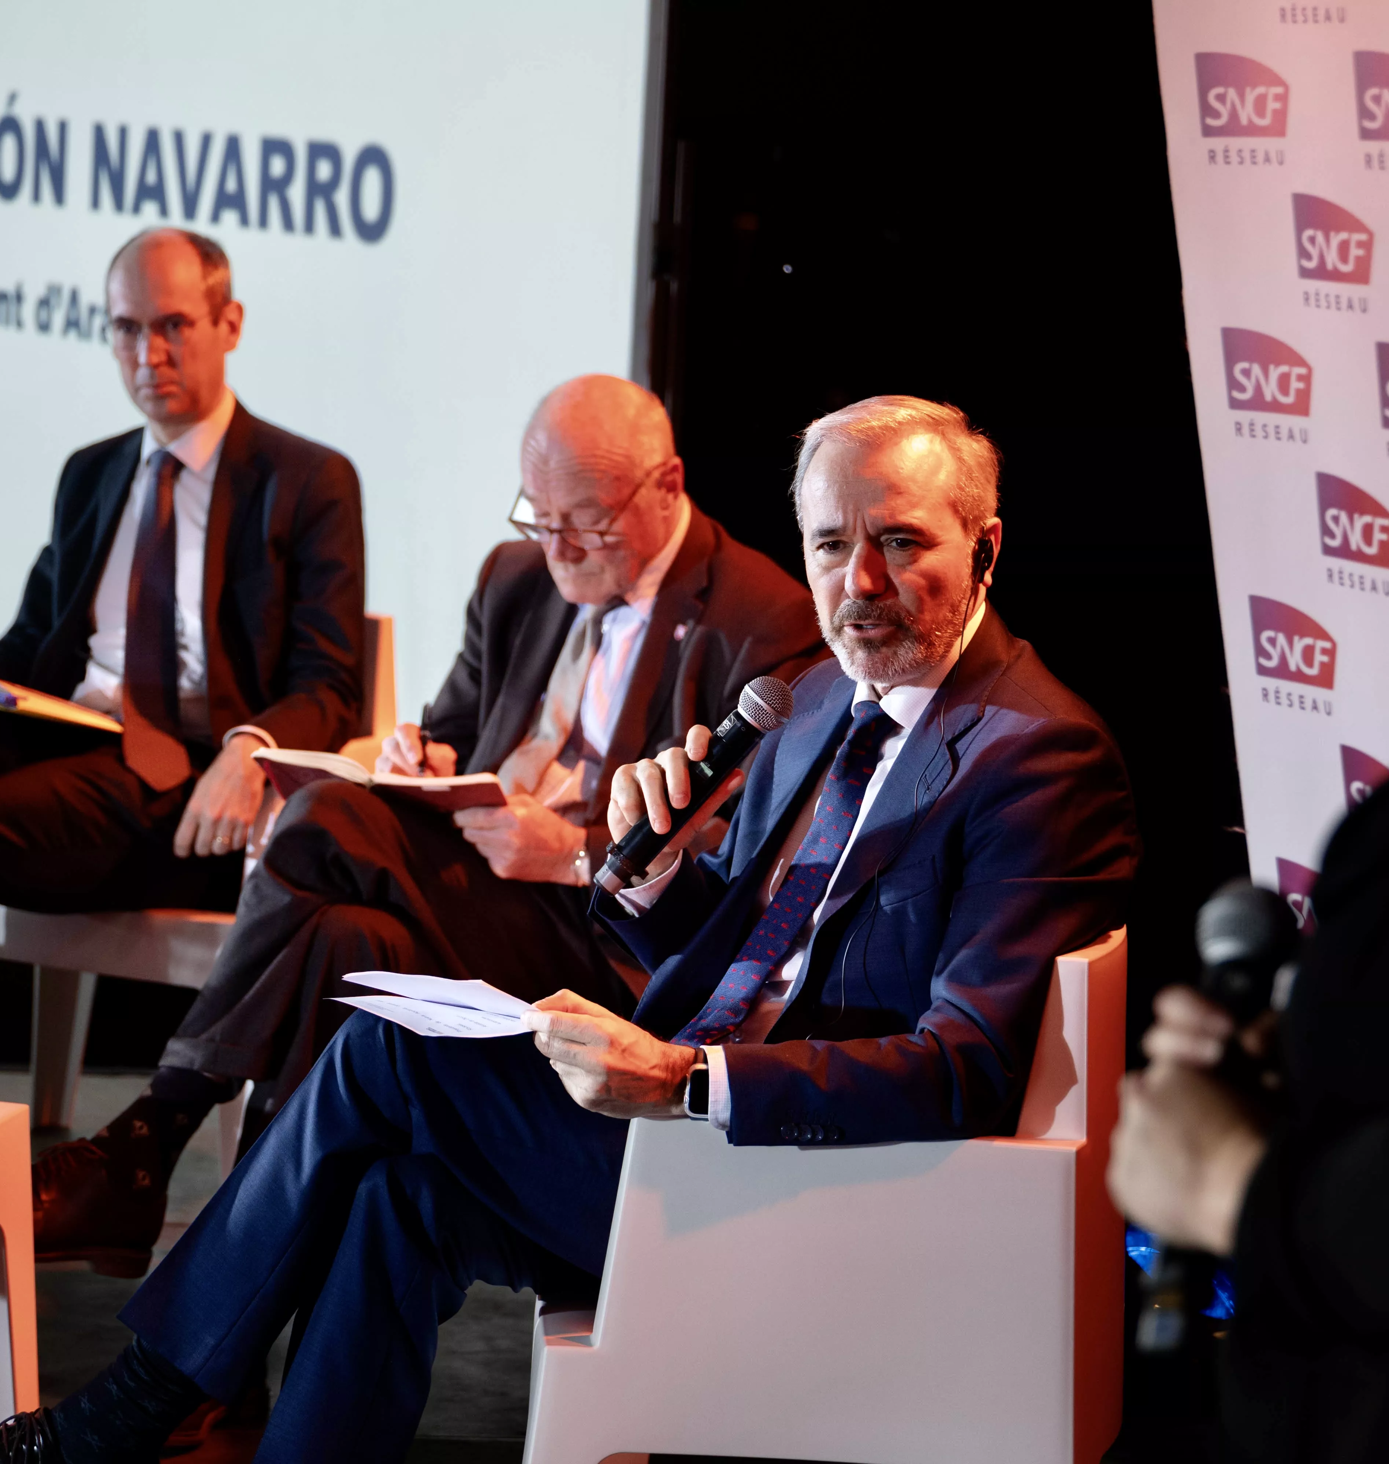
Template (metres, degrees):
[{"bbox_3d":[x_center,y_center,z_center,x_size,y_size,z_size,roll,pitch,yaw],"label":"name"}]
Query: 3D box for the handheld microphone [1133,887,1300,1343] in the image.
[{"bbox_3d":[0.280,0.211,2.750,0.052,0.260,0.052,7,12,-17],"label":"handheld microphone"}]

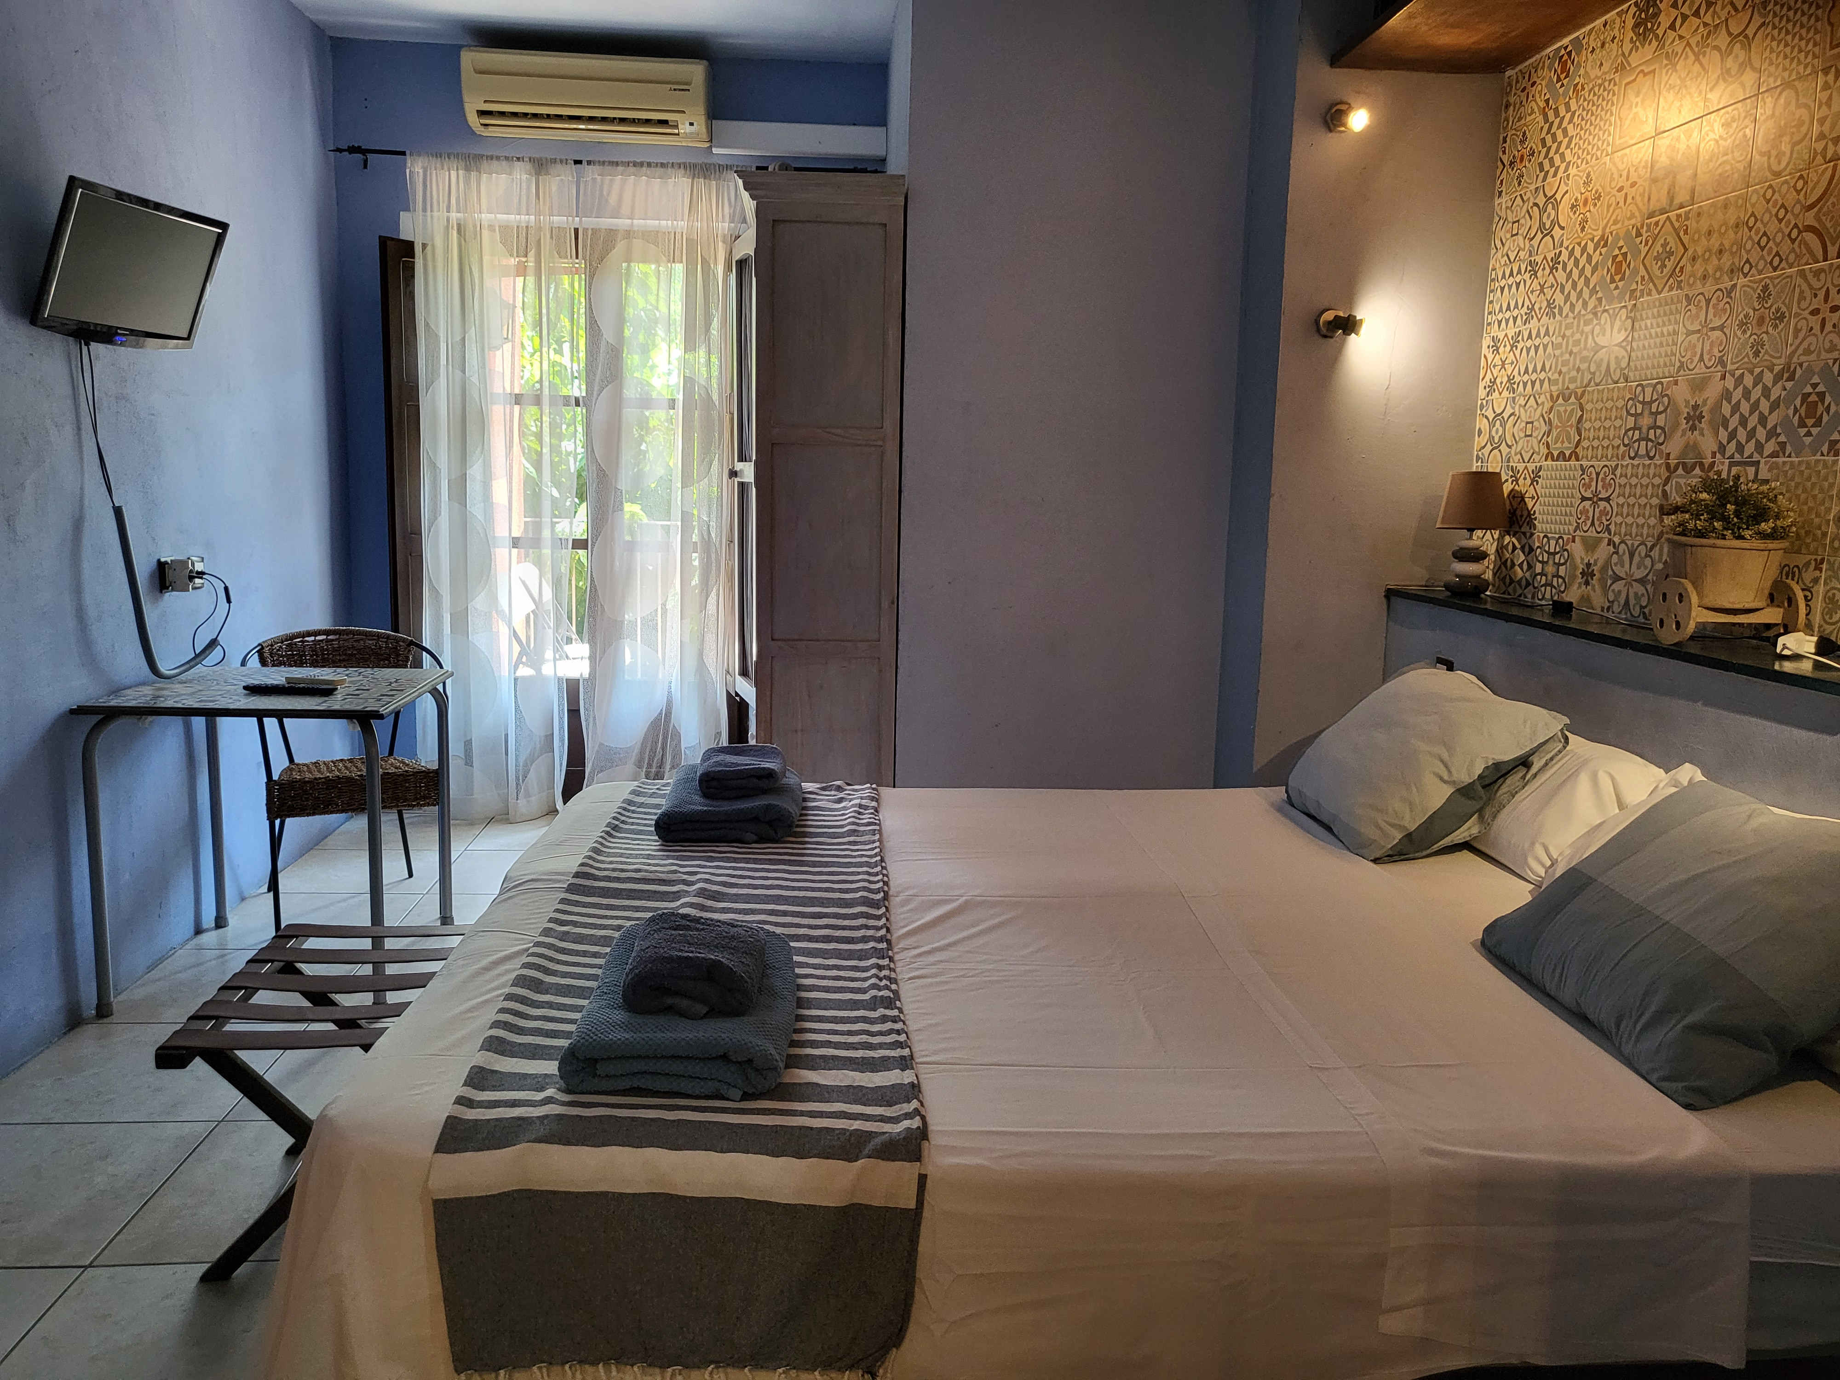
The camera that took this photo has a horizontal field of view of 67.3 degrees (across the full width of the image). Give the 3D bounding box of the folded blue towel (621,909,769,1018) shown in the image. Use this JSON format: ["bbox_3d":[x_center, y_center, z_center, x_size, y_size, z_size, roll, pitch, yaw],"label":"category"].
[{"bbox_3d":[-0.297,0.364,1.861,0.165,0.072,0.215,1,9,-1],"label":"folded blue towel"}]

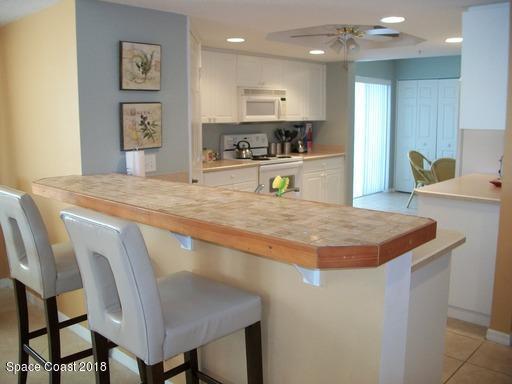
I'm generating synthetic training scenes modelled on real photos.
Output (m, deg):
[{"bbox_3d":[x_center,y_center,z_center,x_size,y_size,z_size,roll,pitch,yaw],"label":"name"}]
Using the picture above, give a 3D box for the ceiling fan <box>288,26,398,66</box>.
[{"bbox_3d":[0.882,-1.444,4.650,1.080,0.450,1.080,8,13,43],"label":"ceiling fan"}]

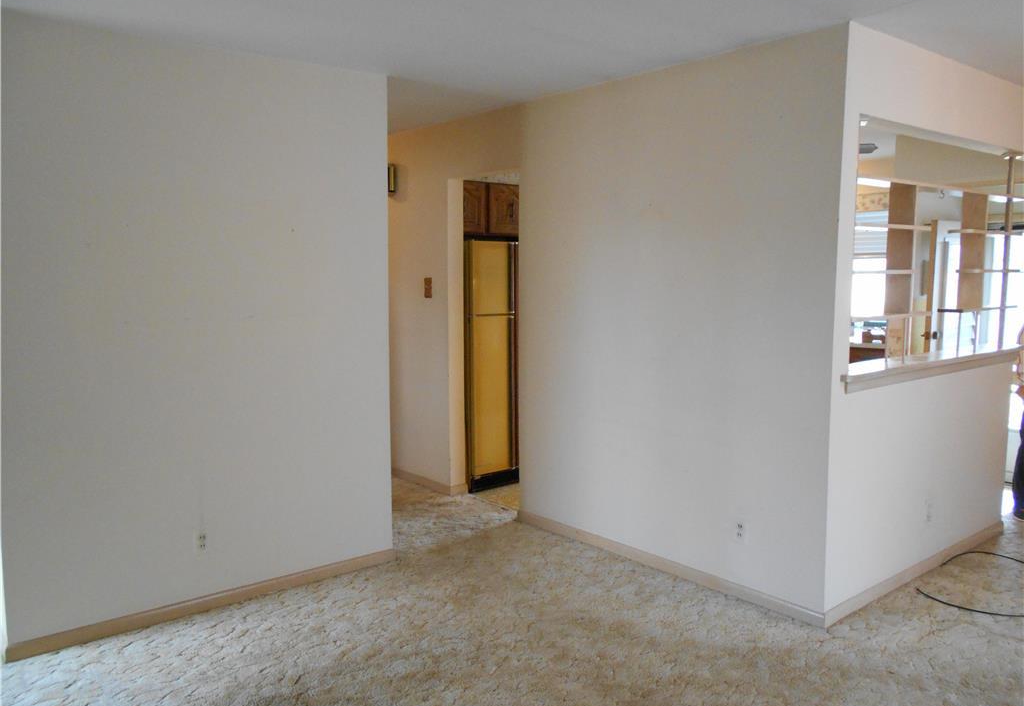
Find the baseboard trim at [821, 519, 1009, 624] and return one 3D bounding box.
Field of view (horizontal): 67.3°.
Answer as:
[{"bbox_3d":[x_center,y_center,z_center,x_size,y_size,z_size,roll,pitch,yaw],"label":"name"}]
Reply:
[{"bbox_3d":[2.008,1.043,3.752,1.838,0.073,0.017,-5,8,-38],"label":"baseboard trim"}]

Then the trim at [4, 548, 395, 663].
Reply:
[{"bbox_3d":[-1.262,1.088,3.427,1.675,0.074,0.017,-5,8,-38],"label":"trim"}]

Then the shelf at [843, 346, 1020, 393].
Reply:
[{"bbox_3d":[2.037,0.057,3.773,1.935,0.074,0.213,-5,8,-38],"label":"shelf"}]

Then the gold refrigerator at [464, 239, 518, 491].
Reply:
[{"bbox_3d":[-0.151,0.052,5.596,0.830,1.690,0.730,-5,8,-38],"label":"gold refrigerator"}]

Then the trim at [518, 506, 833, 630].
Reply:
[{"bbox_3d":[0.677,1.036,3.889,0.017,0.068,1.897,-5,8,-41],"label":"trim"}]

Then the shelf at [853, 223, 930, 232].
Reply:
[{"bbox_3d":[1.616,-0.551,3.356,0.730,0.022,0.112,-5,8,-38],"label":"shelf"}]

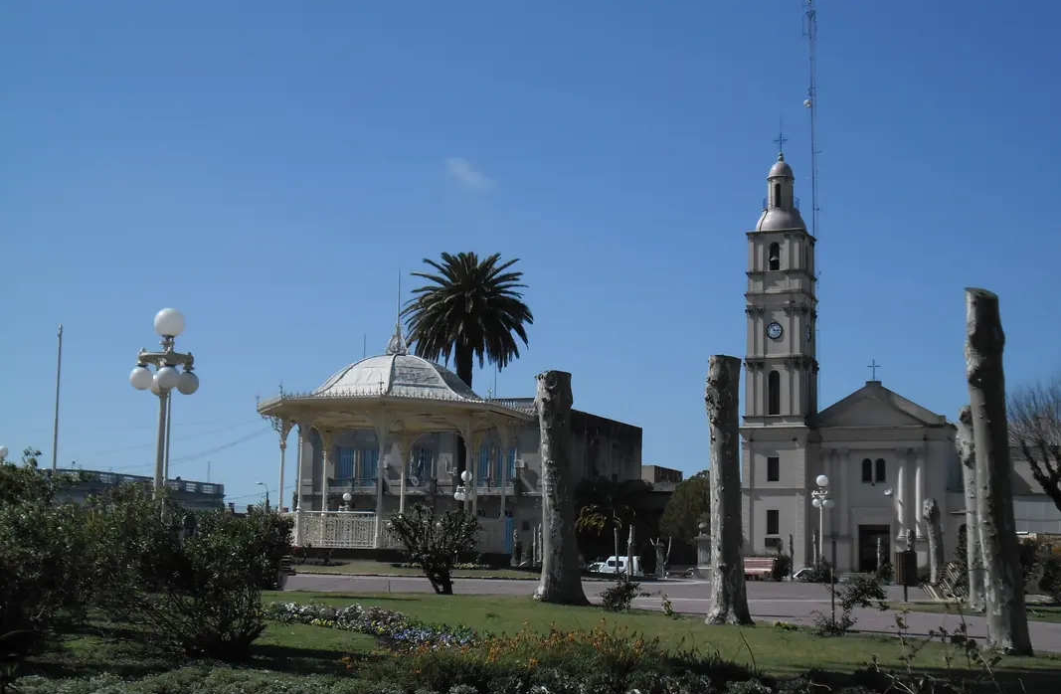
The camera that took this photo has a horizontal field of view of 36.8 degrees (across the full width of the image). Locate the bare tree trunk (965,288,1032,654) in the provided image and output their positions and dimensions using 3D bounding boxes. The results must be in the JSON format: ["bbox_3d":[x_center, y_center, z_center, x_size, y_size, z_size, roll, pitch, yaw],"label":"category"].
[{"bbox_3d":[5.236,1.346,17.854,0.640,4.048,0.560,1,-7,0],"label":"bare tree trunk"}]

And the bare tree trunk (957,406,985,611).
[{"bbox_3d":[8.316,3.020,30.050,0.500,3.863,0.440,1,-7,0],"label":"bare tree trunk"}]

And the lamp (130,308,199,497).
[{"bbox_3d":[-5.444,1.656,23.463,0.980,4.485,0.980,3,-7,-13],"label":"lamp"}]

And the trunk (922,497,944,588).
[{"bbox_3d":[16.567,8.032,65.561,0.750,3.575,0.700,0,-8,14],"label":"trunk"}]

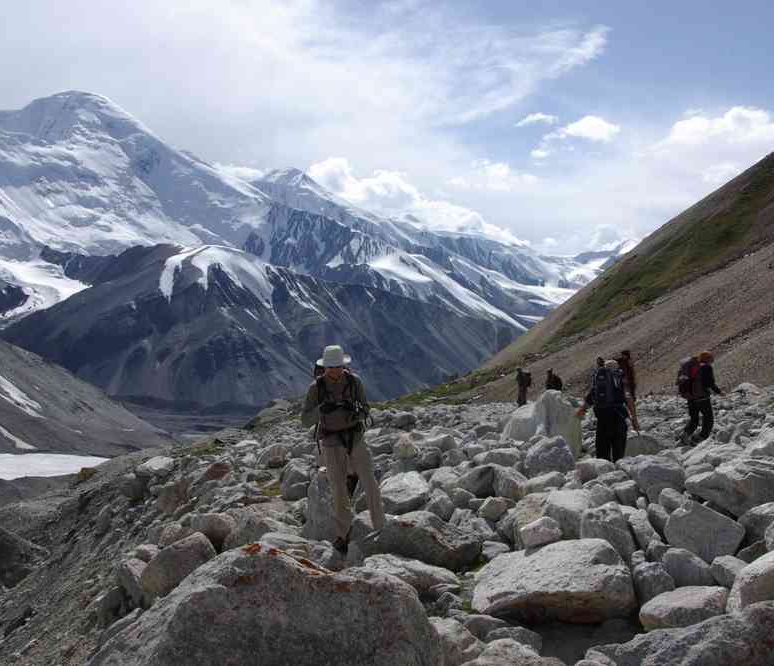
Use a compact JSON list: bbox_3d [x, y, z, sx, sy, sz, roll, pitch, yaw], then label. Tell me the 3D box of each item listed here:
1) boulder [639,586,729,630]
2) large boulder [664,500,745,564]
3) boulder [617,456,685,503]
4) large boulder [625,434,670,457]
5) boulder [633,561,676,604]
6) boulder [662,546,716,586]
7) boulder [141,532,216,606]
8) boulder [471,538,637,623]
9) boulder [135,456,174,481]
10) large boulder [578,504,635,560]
[{"bbox_3d":[1.950,1.826,6.050,0.550,0.264,0.413,0,-1,0],"label":"boulder"},{"bbox_3d":[2.872,1.814,8.300,0.740,0.600,0.580,0,-1,0],"label":"large boulder"},{"bbox_3d":[3.217,1.809,11.200,0.785,0.584,0.628,0,-1,0],"label":"boulder"},{"bbox_3d":[4.592,2.016,16.300,0.900,0.450,0.750,0,-1,0],"label":"large boulder"},{"bbox_3d":[1.966,1.863,6.750,0.296,0.359,0.281,0,-1,0],"label":"boulder"},{"bbox_3d":[2.399,1.866,7.300,0.450,0.340,0.420,0,-1,0],"label":"boulder"},{"bbox_3d":[-1.673,1.907,7.400,0.620,0.560,0.580,0,-1,0],"label":"boulder"},{"bbox_3d":[1.182,1.755,6.550,1.159,0.508,0.835,0,-1,0],"label":"boulder"},{"bbox_3d":[-3.419,2.000,13.500,0.558,0.352,0.418,0,-1,0],"label":"boulder"},{"bbox_3d":[2.019,1.826,8.400,0.540,0.560,0.560,0,-1,0],"label":"large boulder"}]

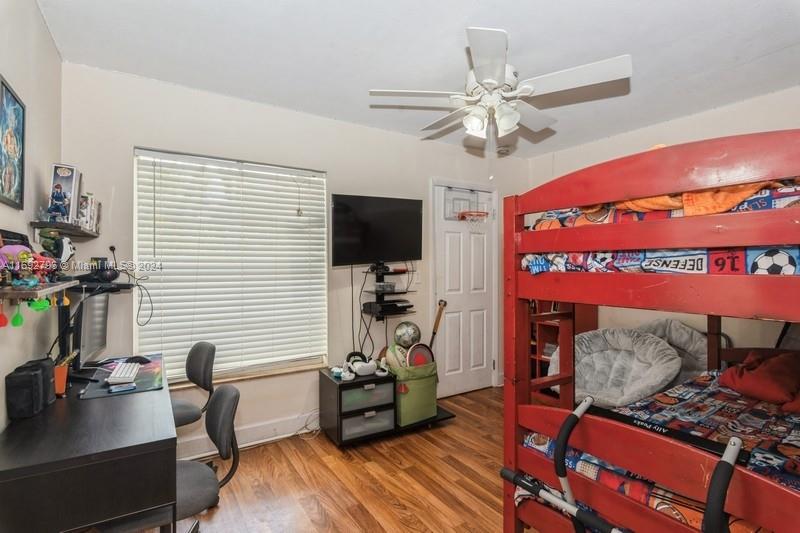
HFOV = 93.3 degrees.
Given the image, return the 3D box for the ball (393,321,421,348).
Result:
[{"bbox_3d":[0.066,0.568,3.130,0.220,0.220,0.220,0,0,0],"label":"ball"}]

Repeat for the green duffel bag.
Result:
[{"bbox_3d":[0.056,0.985,3.086,0.365,0.430,0.340,0,0,-32],"label":"green duffel bag"}]

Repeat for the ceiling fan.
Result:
[{"bbox_3d":[0.485,-0.935,2.070,1.280,0.500,1.280,0,0,-30],"label":"ceiling fan"}]

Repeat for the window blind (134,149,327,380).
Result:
[{"bbox_3d":[-1.142,-0.010,2.721,1.268,1.485,0.060,0,0,-30],"label":"window blind"}]

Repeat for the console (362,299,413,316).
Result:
[{"bbox_3d":[-0.104,0.326,3.047,0.285,0.062,0.280,0,0,-30],"label":"console"}]

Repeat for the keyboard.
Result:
[{"bbox_3d":[-1.303,0.503,1.795,0.107,0.028,0.310,0,0,-30],"label":"keyboard"}]

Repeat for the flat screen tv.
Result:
[{"bbox_3d":[-0.160,-0.290,3.070,0.910,0.525,0.060,-5,9,-40],"label":"flat screen tv"}]

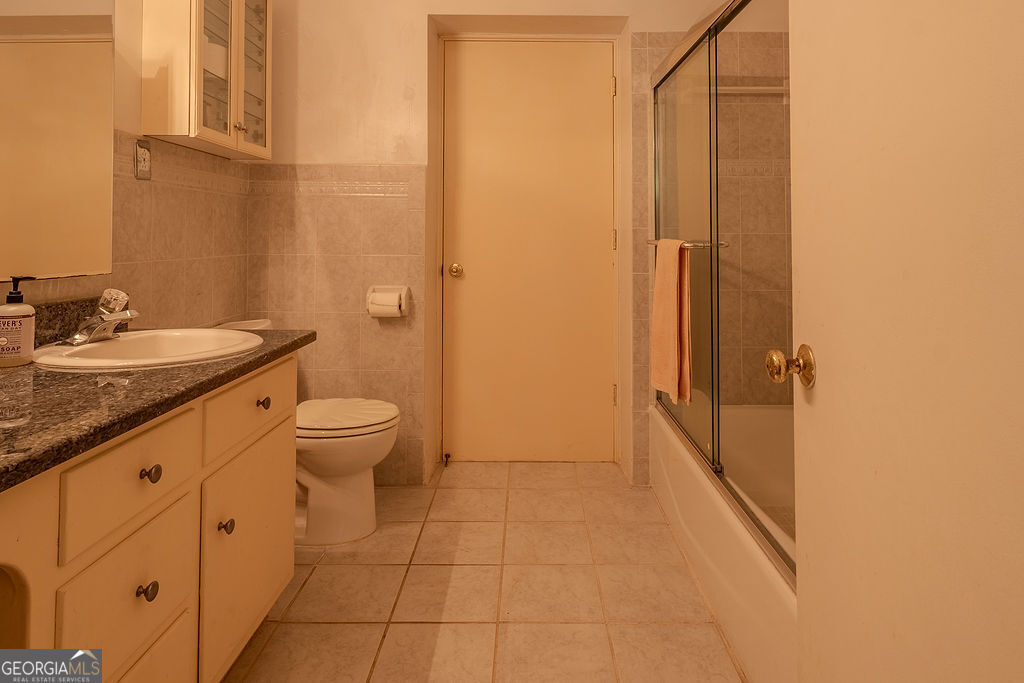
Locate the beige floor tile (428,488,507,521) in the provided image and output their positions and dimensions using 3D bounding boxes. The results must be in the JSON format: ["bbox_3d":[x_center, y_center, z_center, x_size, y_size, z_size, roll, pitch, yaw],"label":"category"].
[{"bbox_3d":[-0.178,0.680,2.356,0.313,0.012,0.296,-1,10,2],"label":"beige floor tile"}]

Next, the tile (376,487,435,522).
[{"bbox_3d":[-0.491,0.684,2.365,0.313,0.012,0.296,-1,10,2],"label":"tile"}]

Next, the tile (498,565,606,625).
[{"bbox_3d":[0.120,0.781,1.764,0.313,0.012,0.296,-1,10,2],"label":"tile"}]

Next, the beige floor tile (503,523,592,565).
[{"bbox_3d":[0.128,0.729,2.055,0.313,0.012,0.296,-1,10,2],"label":"beige floor tile"}]

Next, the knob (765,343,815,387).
[{"bbox_3d":[0.415,0.038,0.864,0.066,0.066,0.066,0,9,7],"label":"knob"}]

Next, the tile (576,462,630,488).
[{"bbox_3d":[0.416,0.621,2.630,0.232,0.012,0.296,-1,10,2],"label":"tile"}]

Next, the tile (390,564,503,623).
[{"bbox_3d":[-0.193,0.777,1.760,0.305,0.010,0.300,-1,9,2],"label":"tile"}]

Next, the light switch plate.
[{"bbox_3d":[-1.159,-0.569,1.790,0.012,0.118,0.072,-1,9,2],"label":"light switch plate"}]

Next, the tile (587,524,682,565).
[{"bbox_3d":[0.437,0.721,2.039,0.305,0.010,0.300,-1,9,2],"label":"tile"}]

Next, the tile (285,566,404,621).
[{"bbox_3d":[-0.504,0.781,1.769,0.305,0.010,0.300,-1,9,2],"label":"tile"}]

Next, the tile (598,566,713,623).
[{"bbox_3d":[0.429,0.770,1.742,0.305,0.010,0.300,-1,9,2],"label":"tile"}]

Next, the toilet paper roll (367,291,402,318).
[{"bbox_3d":[-0.538,-0.154,2.400,0.122,0.104,0.104,-1,9,2],"label":"toilet paper roll"}]

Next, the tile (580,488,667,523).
[{"bbox_3d":[0.445,0.672,2.337,0.305,0.010,0.300,-1,9,2],"label":"tile"}]

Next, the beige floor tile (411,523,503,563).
[{"bbox_3d":[-0.185,0.733,2.064,0.313,0.012,0.296,-1,10,2],"label":"beige floor tile"}]

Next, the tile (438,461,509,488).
[{"bbox_3d":[-0.170,0.628,2.647,0.313,0.012,0.296,-1,10,2],"label":"tile"}]

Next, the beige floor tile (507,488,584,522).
[{"bbox_3d":[0.134,0.676,2.346,0.305,0.010,0.300,-1,9,2],"label":"beige floor tile"}]

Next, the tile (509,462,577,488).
[{"bbox_3d":[0.143,0.624,2.638,0.313,0.012,0.296,-1,10,2],"label":"tile"}]

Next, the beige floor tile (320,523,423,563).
[{"bbox_3d":[-0.499,0.736,2.073,0.313,0.012,0.296,-1,10,2],"label":"beige floor tile"}]

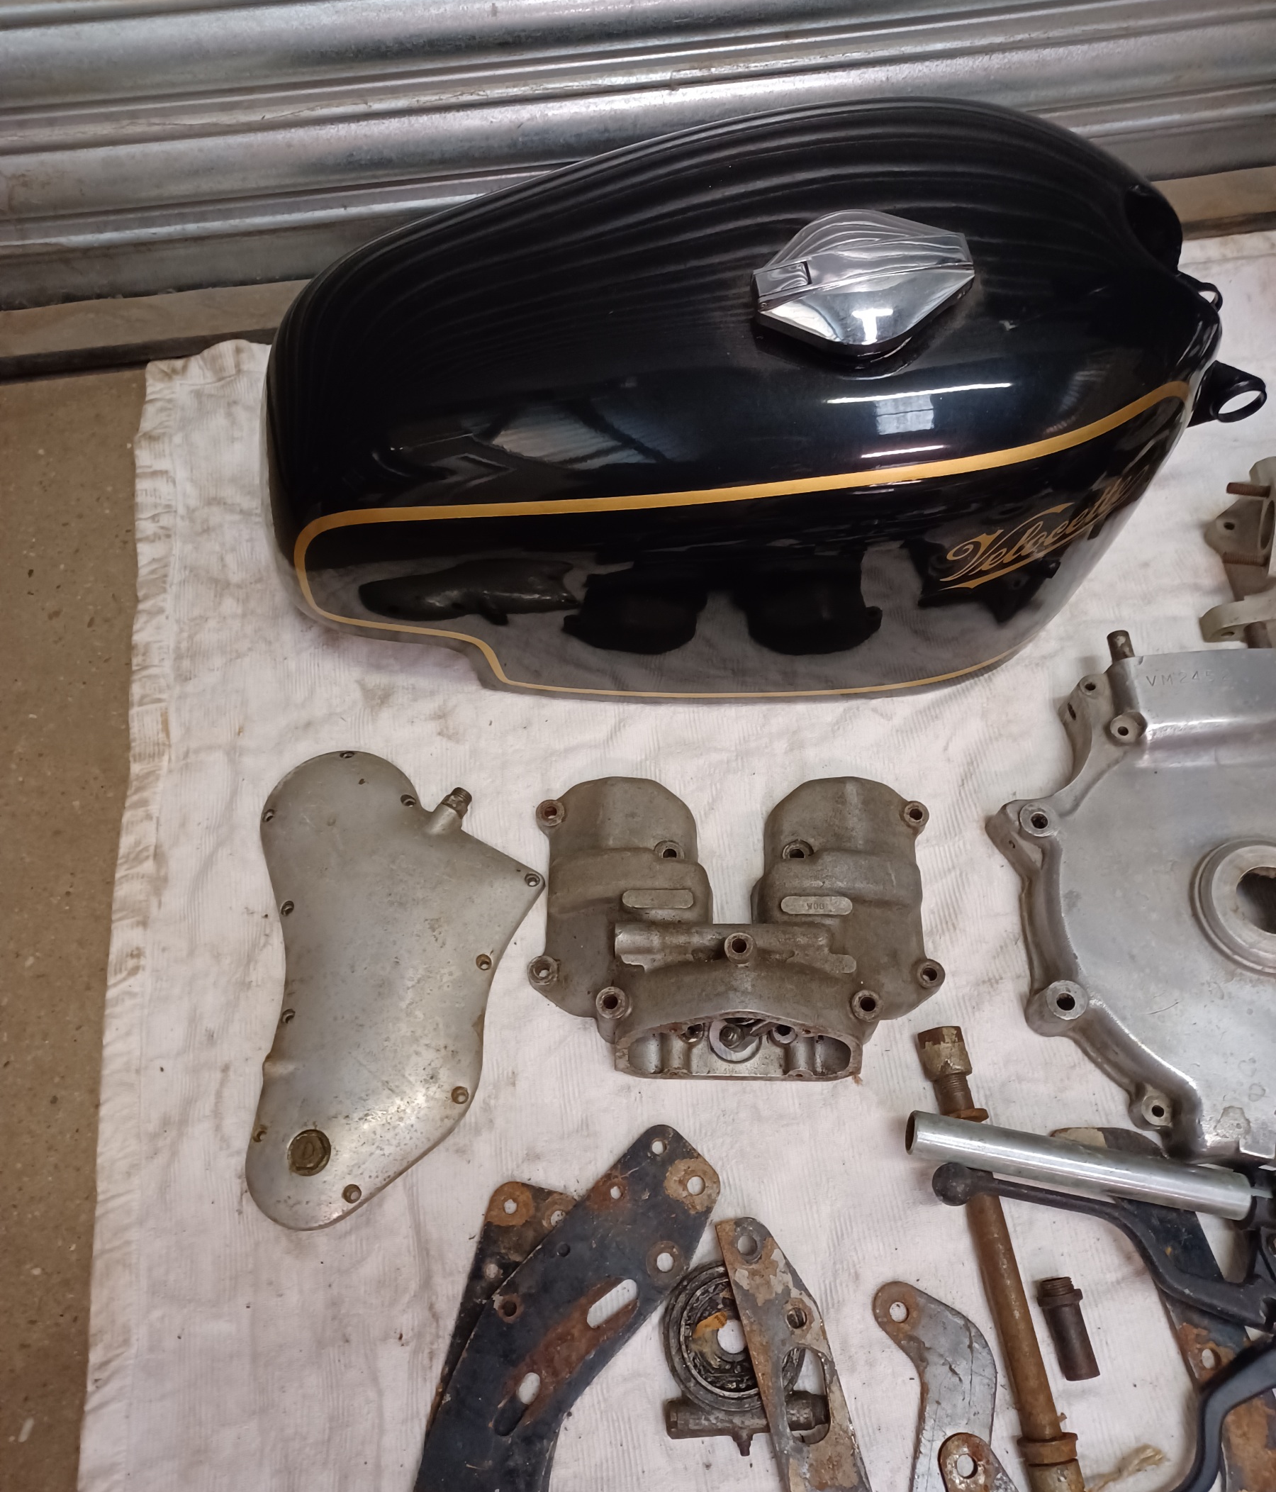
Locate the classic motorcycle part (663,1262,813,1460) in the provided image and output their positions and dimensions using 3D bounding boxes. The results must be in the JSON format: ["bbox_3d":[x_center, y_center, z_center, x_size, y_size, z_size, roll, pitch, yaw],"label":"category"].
[{"bbox_3d":[0.054,0.316,0.634,0.083,0.030,0.089,-3,63,1],"label":"classic motorcycle part"}]

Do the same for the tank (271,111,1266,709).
[{"bbox_3d":[0.074,-0.229,0.783,0.615,0.250,0.300,-4,63,1],"label":"tank"}]

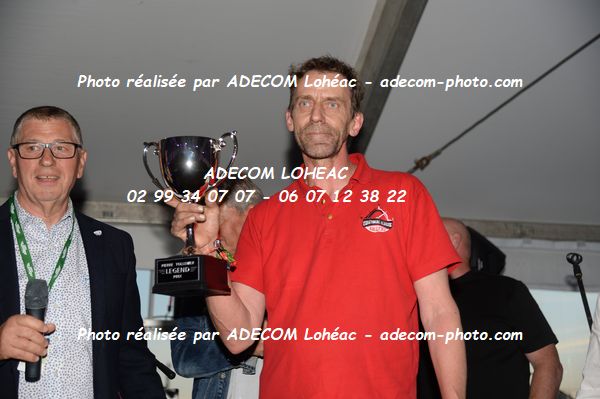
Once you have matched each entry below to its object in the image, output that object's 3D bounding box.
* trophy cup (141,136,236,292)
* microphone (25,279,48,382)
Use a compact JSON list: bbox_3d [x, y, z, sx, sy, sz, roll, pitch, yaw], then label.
[{"bbox_3d":[-0.235,0.035,1.980,0.228,0.346,0.125,-5,-8,21],"label":"trophy cup"},{"bbox_3d":[-0.571,0.283,1.980,0.050,0.225,0.050,3,4,-16],"label":"microphone"}]

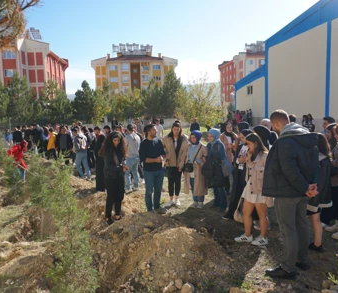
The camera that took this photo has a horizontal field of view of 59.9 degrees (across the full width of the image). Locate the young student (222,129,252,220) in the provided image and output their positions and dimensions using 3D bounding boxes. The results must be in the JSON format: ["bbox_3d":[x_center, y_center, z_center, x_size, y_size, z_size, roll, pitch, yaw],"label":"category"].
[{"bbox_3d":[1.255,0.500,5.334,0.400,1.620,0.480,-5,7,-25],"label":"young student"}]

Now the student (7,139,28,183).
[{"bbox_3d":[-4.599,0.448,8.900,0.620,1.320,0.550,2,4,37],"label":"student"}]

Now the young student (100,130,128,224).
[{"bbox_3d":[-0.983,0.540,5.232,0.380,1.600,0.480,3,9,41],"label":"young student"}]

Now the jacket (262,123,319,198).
[{"bbox_3d":[1.308,0.142,3.150,0.540,0.779,0.560,2,4,32],"label":"jacket"}]

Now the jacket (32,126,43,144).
[{"bbox_3d":[-6.189,-0.518,13.800,0.450,0.847,0.520,2,3,30],"label":"jacket"}]

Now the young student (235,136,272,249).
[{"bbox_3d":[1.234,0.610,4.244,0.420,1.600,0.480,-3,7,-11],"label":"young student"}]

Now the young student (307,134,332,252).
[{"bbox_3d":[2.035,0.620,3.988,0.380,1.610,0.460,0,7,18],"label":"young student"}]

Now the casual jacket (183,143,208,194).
[{"bbox_3d":[0.542,0.460,6.000,0.500,1.105,0.340,1,3,14],"label":"casual jacket"}]

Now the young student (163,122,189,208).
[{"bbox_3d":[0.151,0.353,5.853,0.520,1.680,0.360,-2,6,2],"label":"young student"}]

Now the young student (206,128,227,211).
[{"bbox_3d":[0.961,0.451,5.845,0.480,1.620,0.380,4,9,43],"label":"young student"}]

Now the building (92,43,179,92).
[{"bbox_3d":[-9.393,-16.763,81.000,21.500,19.500,16.000,-3,7,-6],"label":"building"}]

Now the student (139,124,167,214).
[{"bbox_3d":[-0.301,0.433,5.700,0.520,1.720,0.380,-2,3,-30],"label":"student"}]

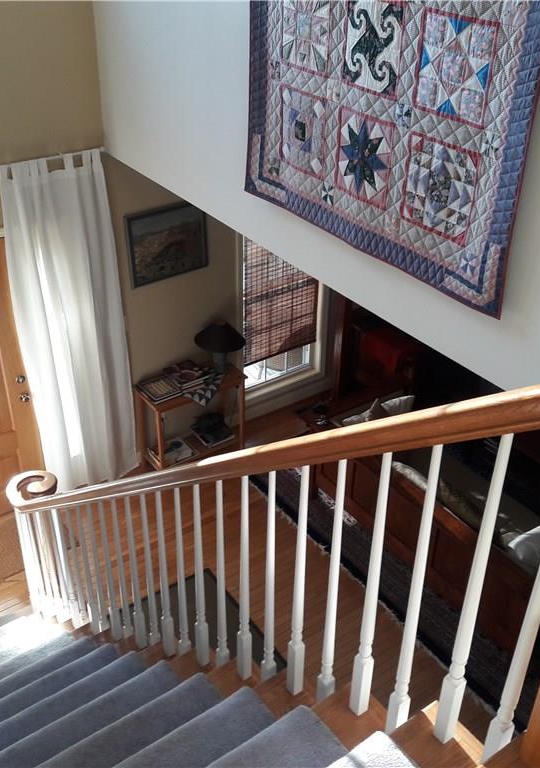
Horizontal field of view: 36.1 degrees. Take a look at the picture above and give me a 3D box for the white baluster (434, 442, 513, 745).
[{"bbox_3d":[0.364,0.400,1.503,0.033,0.765,0.033,-21,38,-30],"label":"white baluster"}]

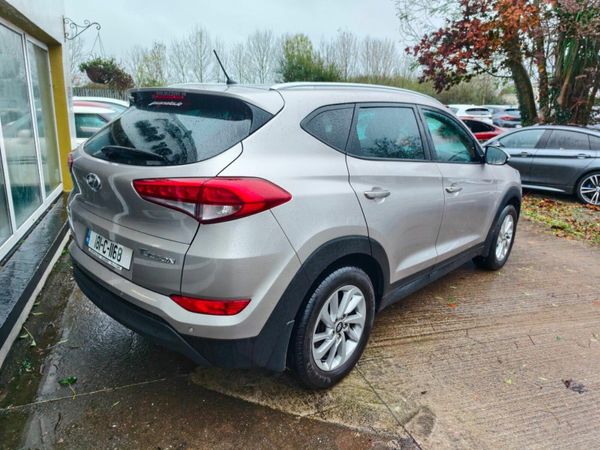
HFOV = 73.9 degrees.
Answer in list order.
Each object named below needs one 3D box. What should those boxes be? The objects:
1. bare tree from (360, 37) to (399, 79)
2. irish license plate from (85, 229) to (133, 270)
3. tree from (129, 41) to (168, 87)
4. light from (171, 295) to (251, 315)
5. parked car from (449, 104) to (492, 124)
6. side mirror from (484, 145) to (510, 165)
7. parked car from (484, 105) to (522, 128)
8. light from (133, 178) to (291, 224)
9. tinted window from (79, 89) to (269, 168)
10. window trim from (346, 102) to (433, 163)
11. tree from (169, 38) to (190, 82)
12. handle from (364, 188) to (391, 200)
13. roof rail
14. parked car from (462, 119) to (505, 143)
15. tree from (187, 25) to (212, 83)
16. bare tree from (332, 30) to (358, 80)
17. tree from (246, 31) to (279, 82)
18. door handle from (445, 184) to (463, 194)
[{"bbox_3d":[7.052,-12.895,37.387,3.550,8.820,3.550,2,14,0],"label":"bare tree"},{"bbox_3d":[-0.968,0.117,2.008,0.520,0.110,0.025,15,7,41],"label":"irish license plate"},{"bbox_3d":[-10.016,-9.358,26.760,2.685,5.588,2.550,-3,15,-20],"label":"tree"},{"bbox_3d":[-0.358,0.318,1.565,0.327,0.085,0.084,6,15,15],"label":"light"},{"bbox_3d":[8.304,-5.399,20.500,1.820,1.580,4.350,0,14,-8],"label":"parked car"},{"bbox_3d":[1.571,-0.543,3.166,0.210,0.155,0.130,15,19,41],"label":"side mirror"},{"bbox_3d":[10.400,-5.400,20.300,1.820,1.550,4.300,4,15,8],"label":"parked car"},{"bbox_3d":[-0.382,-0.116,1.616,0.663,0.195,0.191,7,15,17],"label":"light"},{"bbox_3d":[-0.753,-0.506,2.086,1.350,0.430,0.130,15,-18,41],"label":"tinted window"},{"bbox_3d":[0.509,-0.518,2.248,0.051,0.386,0.910,-15,-2,45],"label":"window trim"},{"bbox_3d":[-10.349,-12.203,34.610,1.940,7.670,1.940,2,14,0],"label":"tree"},{"bbox_3d":[0.411,-0.160,2.056,0.055,0.055,0.240,15,19,41],"label":"handle"},{"bbox_3d":[0.459,-0.794,2.413,0.080,0.105,1.740,15,19,41],"label":"roof rail"},{"bbox_3d":[5.328,-3.182,14.500,1.800,1.450,4.400,-12,19,-43],"label":"parked car"},{"bbox_3d":[-8.604,-12.709,34.949,2.210,8.610,2.210,2,14,0],"label":"tree"},{"bbox_3d":[3.286,-10.994,31.089,2.027,7.662,1.926,4,14,5],"label":"bare tree"},{"bbox_3d":[-2.893,-10.769,30.125,2.418,7.212,2.297,1,14,-6],"label":"tree"},{"bbox_3d":[1.086,-0.253,2.769,0.055,0.050,0.250,15,19,41],"label":"door handle"}]

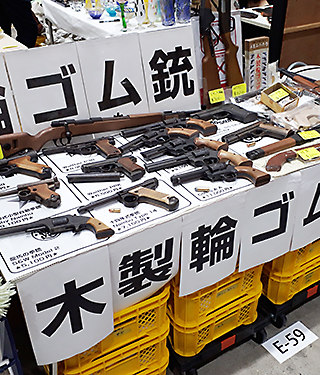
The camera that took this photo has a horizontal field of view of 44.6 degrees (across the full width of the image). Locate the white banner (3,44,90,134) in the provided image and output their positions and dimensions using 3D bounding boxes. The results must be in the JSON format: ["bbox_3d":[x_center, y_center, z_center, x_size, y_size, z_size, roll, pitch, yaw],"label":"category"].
[{"bbox_3d":[-0.363,-0.298,1.324,0.246,0.341,0.008,-19,23,-28],"label":"white banner"}]

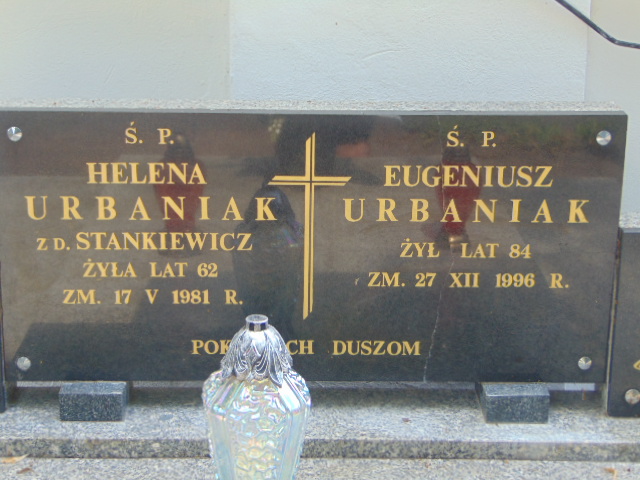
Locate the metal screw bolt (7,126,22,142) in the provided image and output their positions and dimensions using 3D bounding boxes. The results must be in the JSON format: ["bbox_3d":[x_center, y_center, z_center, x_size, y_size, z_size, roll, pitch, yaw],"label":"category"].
[{"bbox_3d":[-0.486,-0.167,2.079,0.024,0.024,0.010,0,16,-3],"label":"metal screw bolt"}]

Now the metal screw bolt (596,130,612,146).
[{"bbox_3d":[0.463,-0.163,2.135,0.024,0.024,0.010,0,16,-3],"label":"metal screw bolt"}]

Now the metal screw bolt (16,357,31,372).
[{"bbox_3d":[-0.493,0.209,2.186,0.024,0.024,0.010,0,16,-3],"label":"metal screw bolt"}]

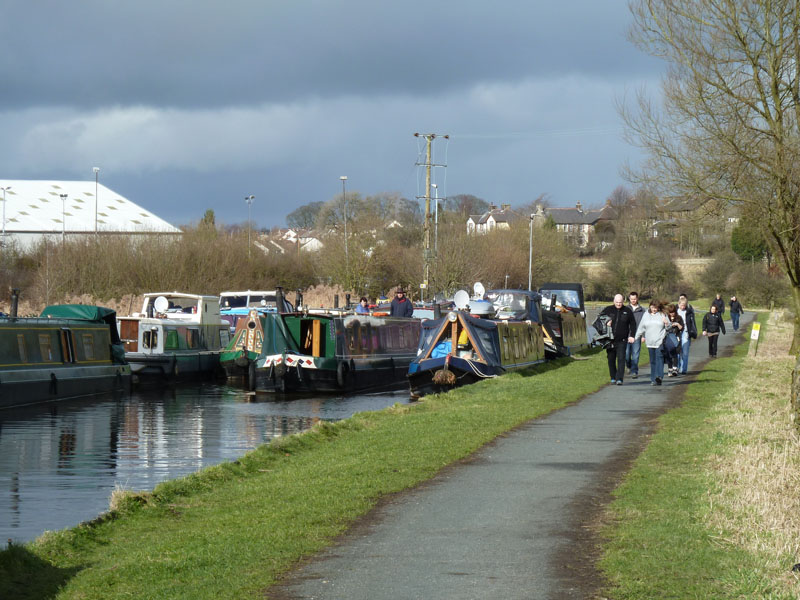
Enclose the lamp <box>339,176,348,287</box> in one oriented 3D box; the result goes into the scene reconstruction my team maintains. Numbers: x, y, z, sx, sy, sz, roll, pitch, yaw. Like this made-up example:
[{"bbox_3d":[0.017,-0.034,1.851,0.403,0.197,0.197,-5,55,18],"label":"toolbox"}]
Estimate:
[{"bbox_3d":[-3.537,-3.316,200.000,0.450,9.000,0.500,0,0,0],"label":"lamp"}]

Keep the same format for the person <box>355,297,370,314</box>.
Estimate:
[{"bbox_3d":[-0.880,0.750,75.000,0.480,1.630,0.350,0,0,-19],"label":"person"}]

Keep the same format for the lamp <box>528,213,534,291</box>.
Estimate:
[{"bbox_3d":[7.533,-1.715,178.000,0.500,6.400,0.250,0,0,0],"label":"lamp"}]

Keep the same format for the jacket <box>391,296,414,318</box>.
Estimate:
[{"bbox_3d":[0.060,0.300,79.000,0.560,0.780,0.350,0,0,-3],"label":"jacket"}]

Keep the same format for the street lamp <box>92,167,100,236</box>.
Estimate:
[{"bbox_3d":[-19.200,-3.400,200.000,0.500,10.000,0.450,0,0,0],"label":"street lamp"}]

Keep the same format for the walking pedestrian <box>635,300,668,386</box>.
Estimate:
[{"bbox_3d":[4.840,0.840,61.000,0.620,1.670,0.450,0,0,5],"label":"walking pedestrian"}]

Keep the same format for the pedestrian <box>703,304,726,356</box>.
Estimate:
[{"bbox_3d":[8.840,0.885,89.000,0.630,1.480,0.420,0,0,9],"label":"pedestrian"}]

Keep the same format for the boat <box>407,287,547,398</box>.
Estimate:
[{"bbox_3d":[1.800,0.880,73.200,2.100,2.400,16.000,0,0,7],"label":"boat"}]

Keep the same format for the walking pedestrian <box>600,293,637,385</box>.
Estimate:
[{"bbox_3d":[4.269,0.773,62.000,0.700,1.780,0.500,0,0,6],"label":"walking pedestrian"}]

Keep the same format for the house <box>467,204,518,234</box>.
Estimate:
[{"bbox_3d":[22.788,-18.846,780.000,13.000,10.000,10.000,0,0,19],"label":"house"}]

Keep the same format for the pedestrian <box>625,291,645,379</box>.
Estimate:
[{"bbox_3d":[4.836,0.732,65.300,0.540,1.780,0.480,0,0,6],"label":"pedestrian"}]

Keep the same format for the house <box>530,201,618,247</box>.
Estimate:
[{"bbox_3d":[39.909,-17.169,720.000,19.500,10.800,9.500,0,0,-11],"label":"house"}]

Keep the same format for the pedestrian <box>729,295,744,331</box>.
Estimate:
[{"bbox_3d":[15.966,0.673,150.000,0.620,1.680,0.450,0,0,9],"label":"pedestrian"}]

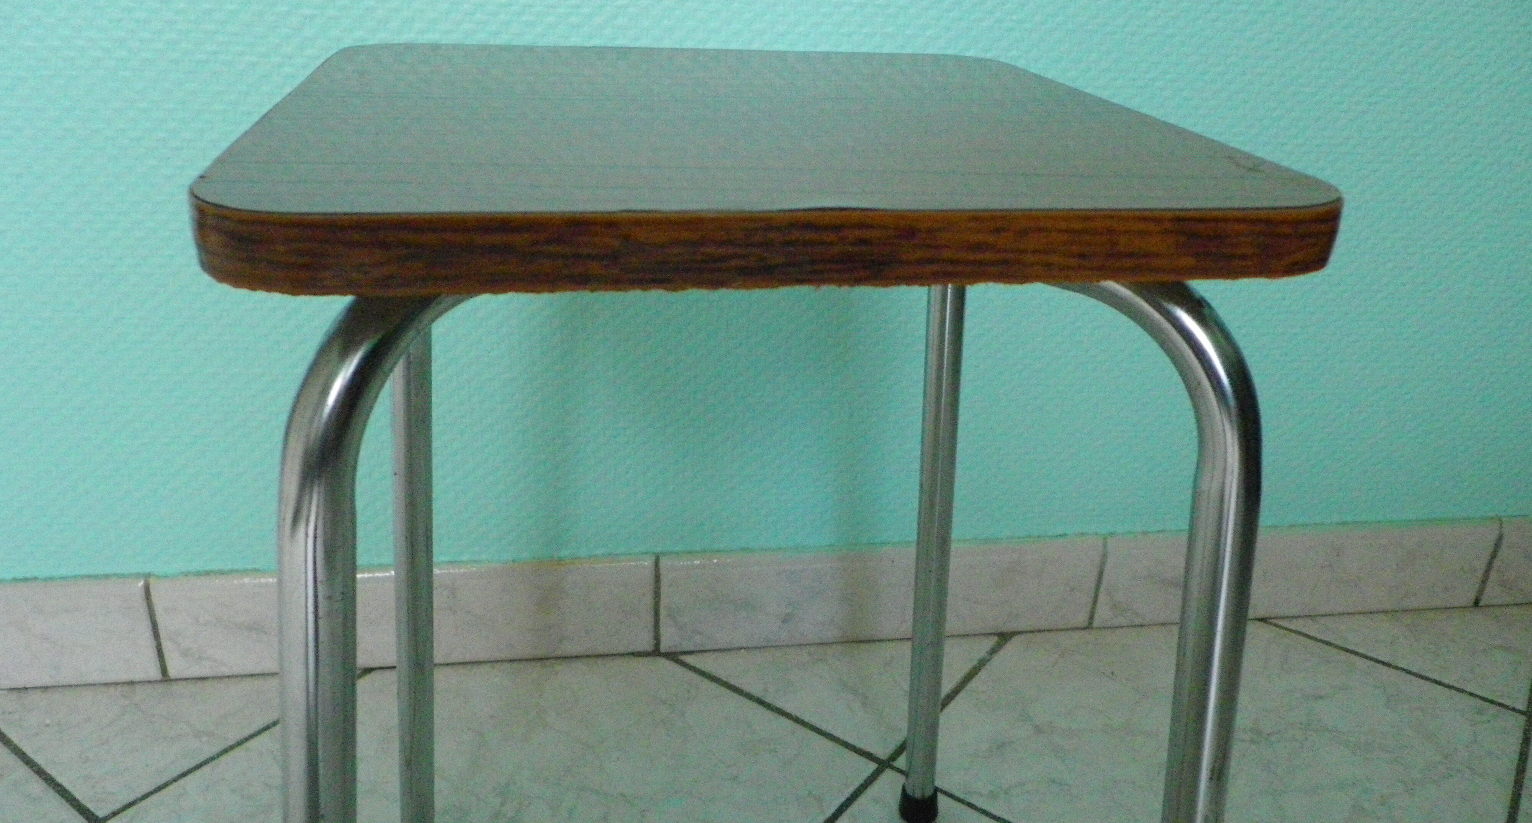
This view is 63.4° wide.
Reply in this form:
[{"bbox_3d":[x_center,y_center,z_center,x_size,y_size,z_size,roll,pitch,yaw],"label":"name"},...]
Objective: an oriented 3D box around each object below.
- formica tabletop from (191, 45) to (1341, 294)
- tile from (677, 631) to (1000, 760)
[{"bbox_3d":[-0.011,-0.098,0.441,0.305,0.021,0.288,-2,24,-10],"label":"formica tabletop"},{"bbox_3d":[0.067,0.202,0.861,0.240,0.009,0.125,-2,24,-10],"label":"tile"}]

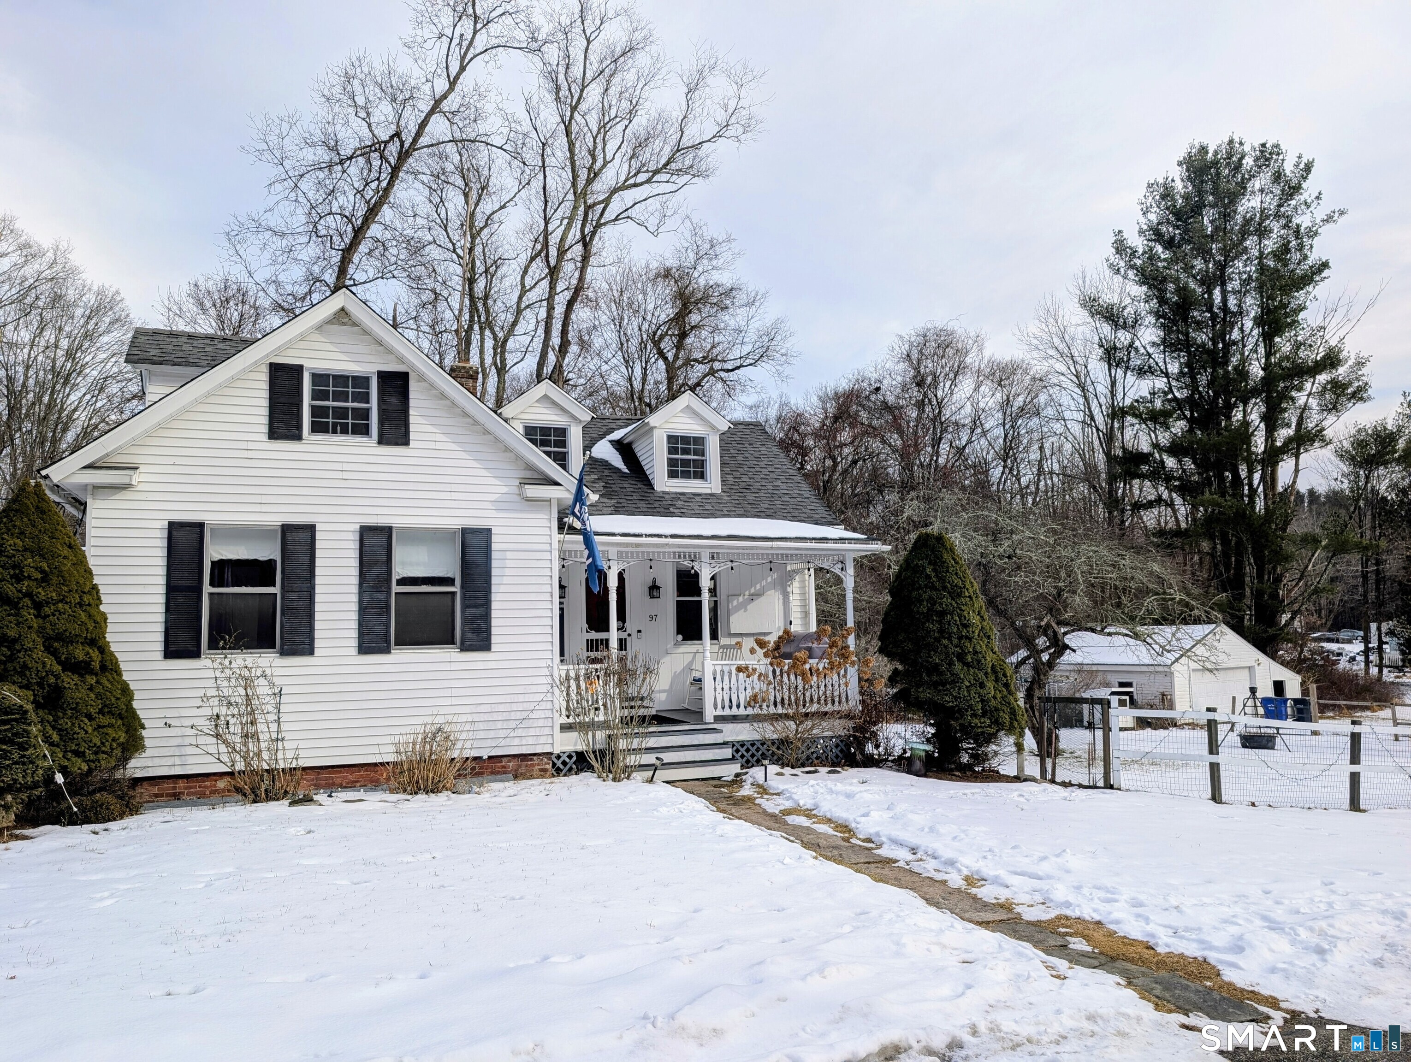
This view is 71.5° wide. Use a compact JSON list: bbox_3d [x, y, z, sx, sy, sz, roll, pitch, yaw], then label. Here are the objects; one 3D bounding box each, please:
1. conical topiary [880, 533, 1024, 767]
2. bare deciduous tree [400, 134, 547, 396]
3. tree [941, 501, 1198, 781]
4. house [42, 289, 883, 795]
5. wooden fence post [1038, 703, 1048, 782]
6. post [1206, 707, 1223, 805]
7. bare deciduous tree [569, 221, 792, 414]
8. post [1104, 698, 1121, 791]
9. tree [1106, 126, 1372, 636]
[{"bbox_3d":[3.317,1.628,13.587,1.950,3.325,1.950,1,-7,-21],"label":"conical topiary"},{"bbox_3d":[-8.763,-4.407,36.584,6.000,22.376,6.000,0,-7,-14],"label":"bare deciduous tree"},{"bbox_3d":[6.610,1.778,17.641,5.000,4.940,4.800,-4,-7,20],"label":"tree"},{"bbox_3d":[-3.590,0.541,16.342,10.973,6.164,8.978,1,-7,-21],"label":"house"},{"bbox_3d":[4.643,2.935,13.561,0.100,1.079,0.100,-6,-8,37],"label":"wooden fence post"},{"bbox_3d":[6.349,2.806,12.267,0.100,1.192,0.100,-6,-8,37],"label":"post"},{"bbox_3d":[-0.988,-2.660,36.386,8.200,18.513,7.500,-1,-6,-1],"label":"bare deciduous tree"},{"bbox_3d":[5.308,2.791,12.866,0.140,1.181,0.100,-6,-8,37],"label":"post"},{"bbox_3d":[24.948,-7.022,46.903,11.800,24.988,10.500,-5,-7,28],"label":"tree"}]

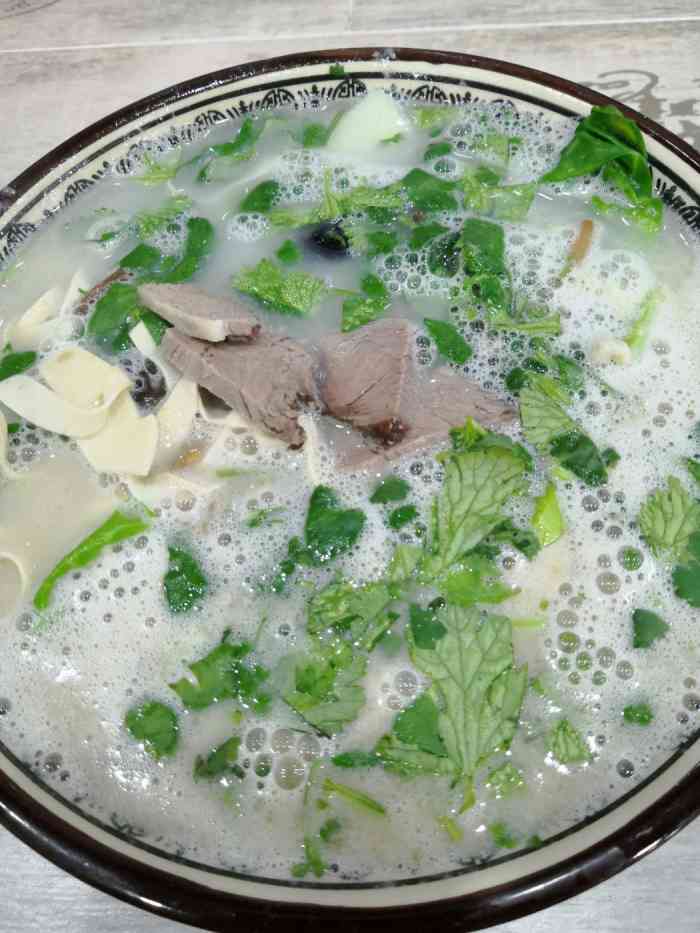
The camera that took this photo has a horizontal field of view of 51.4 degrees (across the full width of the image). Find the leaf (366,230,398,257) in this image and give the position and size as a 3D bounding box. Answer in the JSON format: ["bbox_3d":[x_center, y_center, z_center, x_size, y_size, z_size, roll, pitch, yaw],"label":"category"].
[{"bbox_3d":[0.010,-0.067,0.221,0.009,0.004,0.009,-3,65,3],"label":"leaf"}]

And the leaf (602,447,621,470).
[{"bbox_3d":[0.067,-0.002,0.186,0.004,0.003,0.005,37,73,19],"label":"leaf"}]

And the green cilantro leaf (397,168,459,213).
[{"bbox_3d":[0.024,-0.083,0.218,0.018,0.005,0.016,2,65,5],"label":"green cilantro leaf"}]

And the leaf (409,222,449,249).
[{"bbox_3d":[0.023,-0.071,0.222,0.013,0.004,0.006,-33,67,-11],"label":"leaf"}]

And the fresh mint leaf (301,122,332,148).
[{"bbox_3d":[-0.011,-0.110,0.243,0.010,0.004,0.011,-4,65,3],"label":"fresh mint leaf"}]

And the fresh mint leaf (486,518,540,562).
[{"bbox_3d":[0.040,0.019,0.179,0.011,0.004,0.009,31,71,17],"label":"fresh mint leaf"}]

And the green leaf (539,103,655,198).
[{"bbox_3d":[0.074,-0.094,0.212,0.031,0.014,0.024,11,66,10],"label":"green leaf"}]

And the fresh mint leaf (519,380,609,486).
[{"bbox_3d":[0.054,-0.008,0.191,0.013,0.006,0.034,-22,65,-6],"label":"fresh mint leaf"}]

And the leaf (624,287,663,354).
[{"bbox_3d":[0.078,-0.039,0.193,0.005,0.005,0.023,21,68,13],"label":"leaf"}]

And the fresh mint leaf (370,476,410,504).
[{"bbox_3d":[0.010,0.006,0.177,0.009,0.004,0.008,13,66,10],"label":"fresh mint leaf"}]

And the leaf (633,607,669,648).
[{"bbox_3d":[0.069,0.038,0.167,0.008,0.004,0.009,5,65,7],"label":"leaf"}]

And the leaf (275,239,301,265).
[{"bbox_3d":[-0.018,-0.062,0.211,0.006,0.003,0.007,37,73,19],"label":"leaf"}]

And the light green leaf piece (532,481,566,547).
[{"bbox_3d":[0.046,0.011,0.172,0.007,0.005,0.016,0,65,4],"label":"light green leaf piece"}]

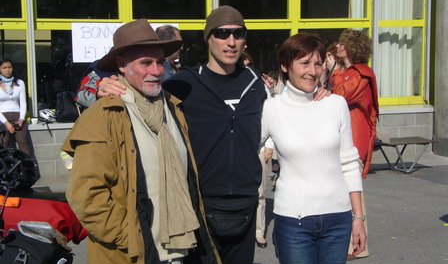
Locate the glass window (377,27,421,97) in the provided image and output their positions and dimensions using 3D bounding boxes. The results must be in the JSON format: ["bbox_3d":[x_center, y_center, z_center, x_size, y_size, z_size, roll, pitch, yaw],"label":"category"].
[{"bbox_3d":[2.468,-0.974,11.355,0.685,0.975,0.060,-3,7,-19],"label":"glass window"}]

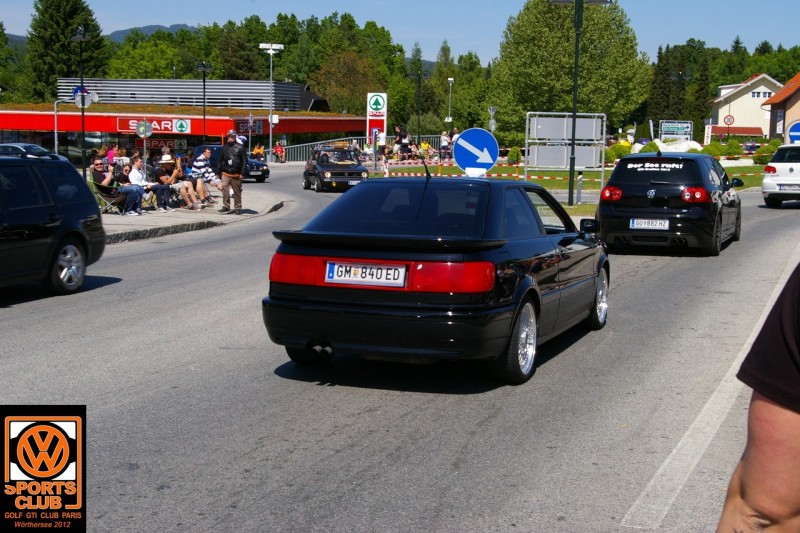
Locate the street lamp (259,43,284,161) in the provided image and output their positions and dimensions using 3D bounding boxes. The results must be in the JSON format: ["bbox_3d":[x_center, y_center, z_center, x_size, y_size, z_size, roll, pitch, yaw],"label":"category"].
[{"bbox_3d":[-7.084,-9.028,63.653,1.400,6.537,0.600,0,6,-6],"label":"street lamp"}]

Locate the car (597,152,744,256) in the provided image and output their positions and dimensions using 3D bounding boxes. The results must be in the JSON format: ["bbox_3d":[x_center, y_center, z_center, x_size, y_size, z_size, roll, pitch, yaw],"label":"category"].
[{"bbox_3d":[4.227,-1.035,17.750,1.780,1.450,4.220,3,7,22],"label":"car"}]

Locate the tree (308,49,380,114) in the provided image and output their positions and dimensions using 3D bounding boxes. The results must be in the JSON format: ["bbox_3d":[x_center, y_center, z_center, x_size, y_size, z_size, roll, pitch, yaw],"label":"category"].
[{"bbox_3d":[-4.908,-14.811,104.027,6.700,9.700,6.700,1,6,3],"label":"tree"}]

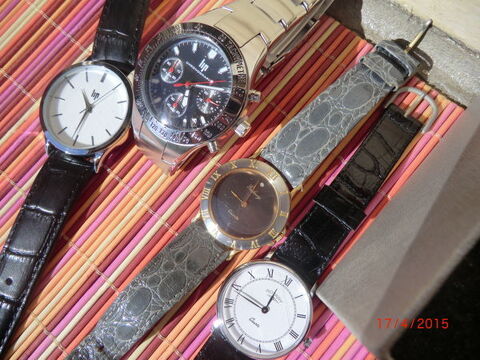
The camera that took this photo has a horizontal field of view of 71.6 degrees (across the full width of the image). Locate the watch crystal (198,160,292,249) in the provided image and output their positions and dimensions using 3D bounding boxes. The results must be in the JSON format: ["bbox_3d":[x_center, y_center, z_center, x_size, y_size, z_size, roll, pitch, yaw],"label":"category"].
[{"bbox_3d":[0.002,0.010,0.127,0.034,0.005,0.034,39,86,10],"label":"watch crystal"}]

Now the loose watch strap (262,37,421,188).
[{"bbox_3d":[0.040,-0.026,0.132,0.070,0.008,0.018,-44,79,-2],"label":"loose watch strap"}]

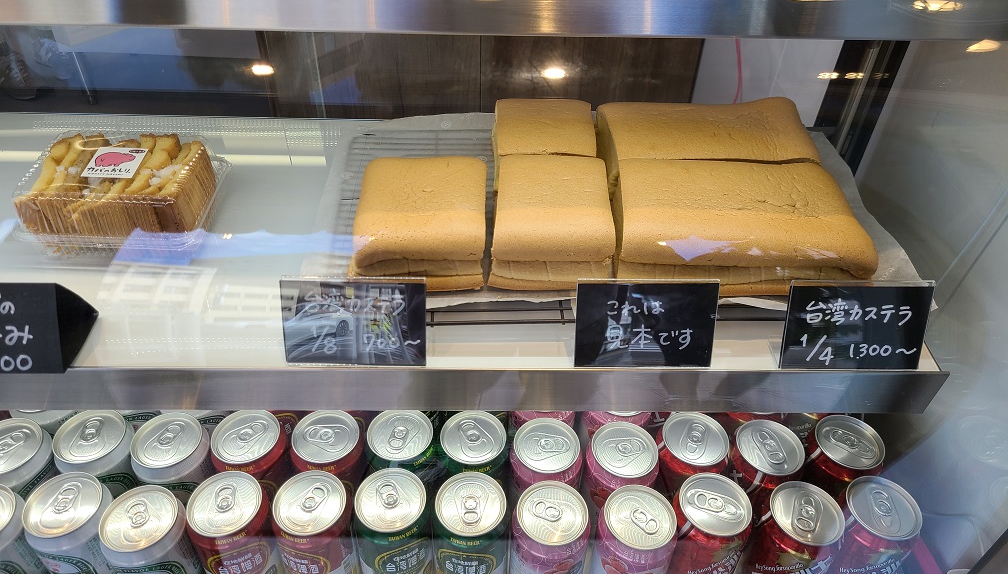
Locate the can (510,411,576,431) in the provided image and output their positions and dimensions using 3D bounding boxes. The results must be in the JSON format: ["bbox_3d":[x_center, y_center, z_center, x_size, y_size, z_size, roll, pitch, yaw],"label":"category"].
[{"bbox_3d":[0.035,0.139,0.756,0.066,0.118,0.066,1,42,-1],"label":"can"}]

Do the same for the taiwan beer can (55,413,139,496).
[{"bbox_3d":[-0.363,0.176,0.703,0.066,0.122,0.066,1,41,-1],"label":"taiwan beer can"}]

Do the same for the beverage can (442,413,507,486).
[{"bbox_3d":[-0.028,0.177,0.712,0.066,0.118,0.066,1,42,-1],"label":"beverage can"}]

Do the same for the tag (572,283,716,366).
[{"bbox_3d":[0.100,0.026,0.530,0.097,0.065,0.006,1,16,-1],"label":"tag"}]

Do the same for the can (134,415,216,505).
[{"bbox_3d":[-0.296,0.177,0.702,0.066,0.118,0.066,1,42,-1],"label":"can"}]

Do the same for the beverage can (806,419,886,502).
[{"bbox_3d":[0.309,0.182,0.718,0.066,0.118,0.066,1,42,-1],"label":"beverage can"}]

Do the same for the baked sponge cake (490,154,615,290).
[{"bbox_3d":[0.037,-0.055,0.610,0.092,0.042,0.130,1,42,-1],"label":"baked sponge cake"}]

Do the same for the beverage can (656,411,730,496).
[{"bbox_3d":[0.171,0.180,0.715,0.066,0.116,0.066,2,41,0],"label":"beverage can"}]

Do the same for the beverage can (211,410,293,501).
[{"bbox_3d":[-0.229,0.176,0.706,0.066,0.116,0.066,1,41,-1],"label":"beverage can"}]

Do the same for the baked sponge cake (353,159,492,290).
[{"bbox_3d":[-0.065,-0.051,0.598,0.100,0.054,0.104,1,41,-1],"label":"baked sponge cake"}]

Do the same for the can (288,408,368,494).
[{"bbox_3d":[-0.158,0.177,0.708,0.066,0.122,0.066,1,41,-1],"label":"can"}]

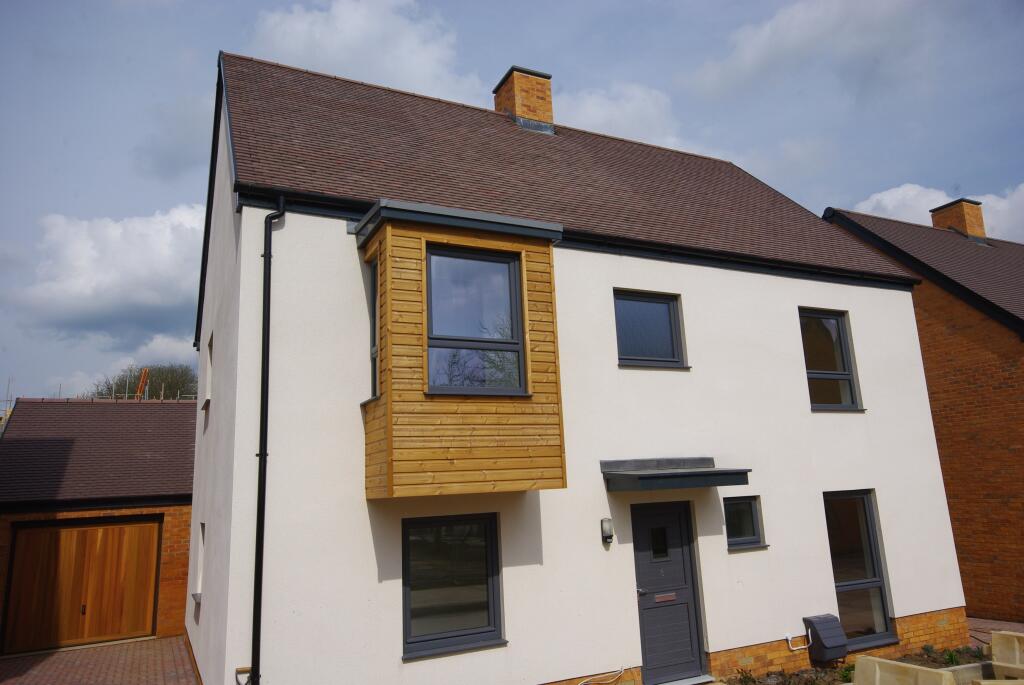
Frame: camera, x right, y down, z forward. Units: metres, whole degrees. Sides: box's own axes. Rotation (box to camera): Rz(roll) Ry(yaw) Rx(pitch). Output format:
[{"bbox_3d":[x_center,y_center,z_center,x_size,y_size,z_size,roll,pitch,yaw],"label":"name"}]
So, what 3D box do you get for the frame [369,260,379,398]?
[{"bbox_3d":[-1.366,-0.176,7.345,0.100,1.522,0.493,3,-13,-25],"label":"frame"}]

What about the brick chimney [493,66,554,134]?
[{"bbox_3d":[0.237,-4.444,13.742,0.830,1.240,0.899,3,-13,-25],"label":"brick chimney"}]

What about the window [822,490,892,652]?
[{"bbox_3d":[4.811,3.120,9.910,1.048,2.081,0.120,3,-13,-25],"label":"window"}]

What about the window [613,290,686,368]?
[{"bbox_3d":[1.775,-0.158,9.218,1.093,1.015,0.120,3,-13,-25],"label":"window"}]

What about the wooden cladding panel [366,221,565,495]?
[{"bbox_3d":[-0.514,0.243,7.474,1.860,2.639,0.819,3,-13,-25],"label":"wooden cladding panel"}]

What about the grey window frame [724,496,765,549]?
[{"bbox_3d":[2.971,2.314,9.208,0.638,0.623,0.120,3,-13,-25],"label":"grey window frame"}]

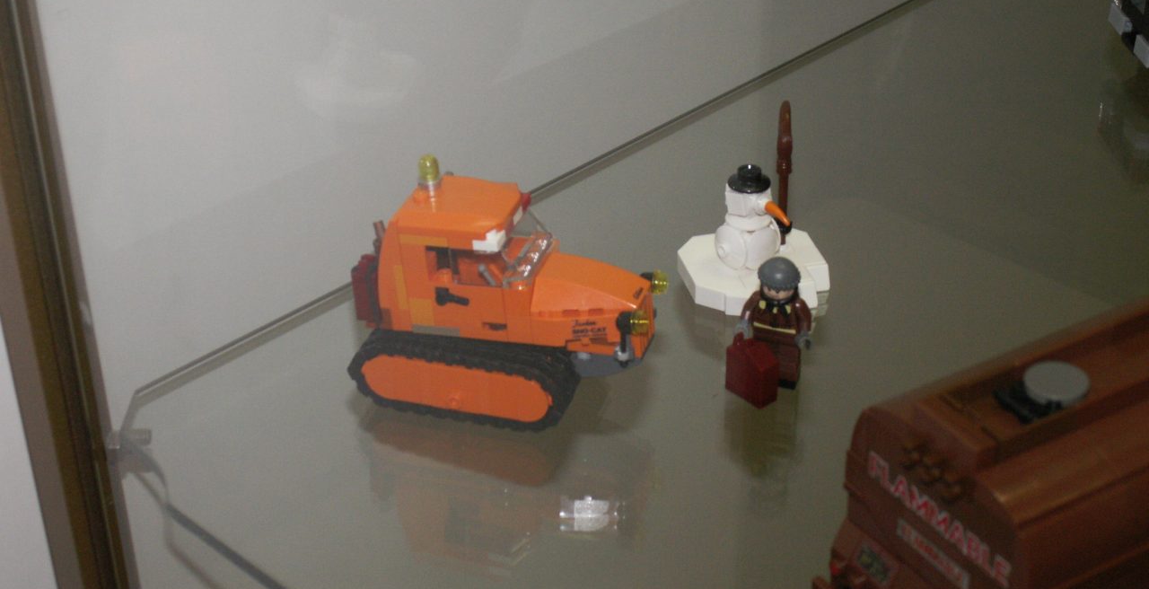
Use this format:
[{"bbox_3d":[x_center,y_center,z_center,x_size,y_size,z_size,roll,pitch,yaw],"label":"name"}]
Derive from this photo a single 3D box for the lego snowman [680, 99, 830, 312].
[{"bbox_3d":[0.062,-0.032,0.647,0.052,0.062,0.052,-26,40,-34],"label":"lego snowman"}]

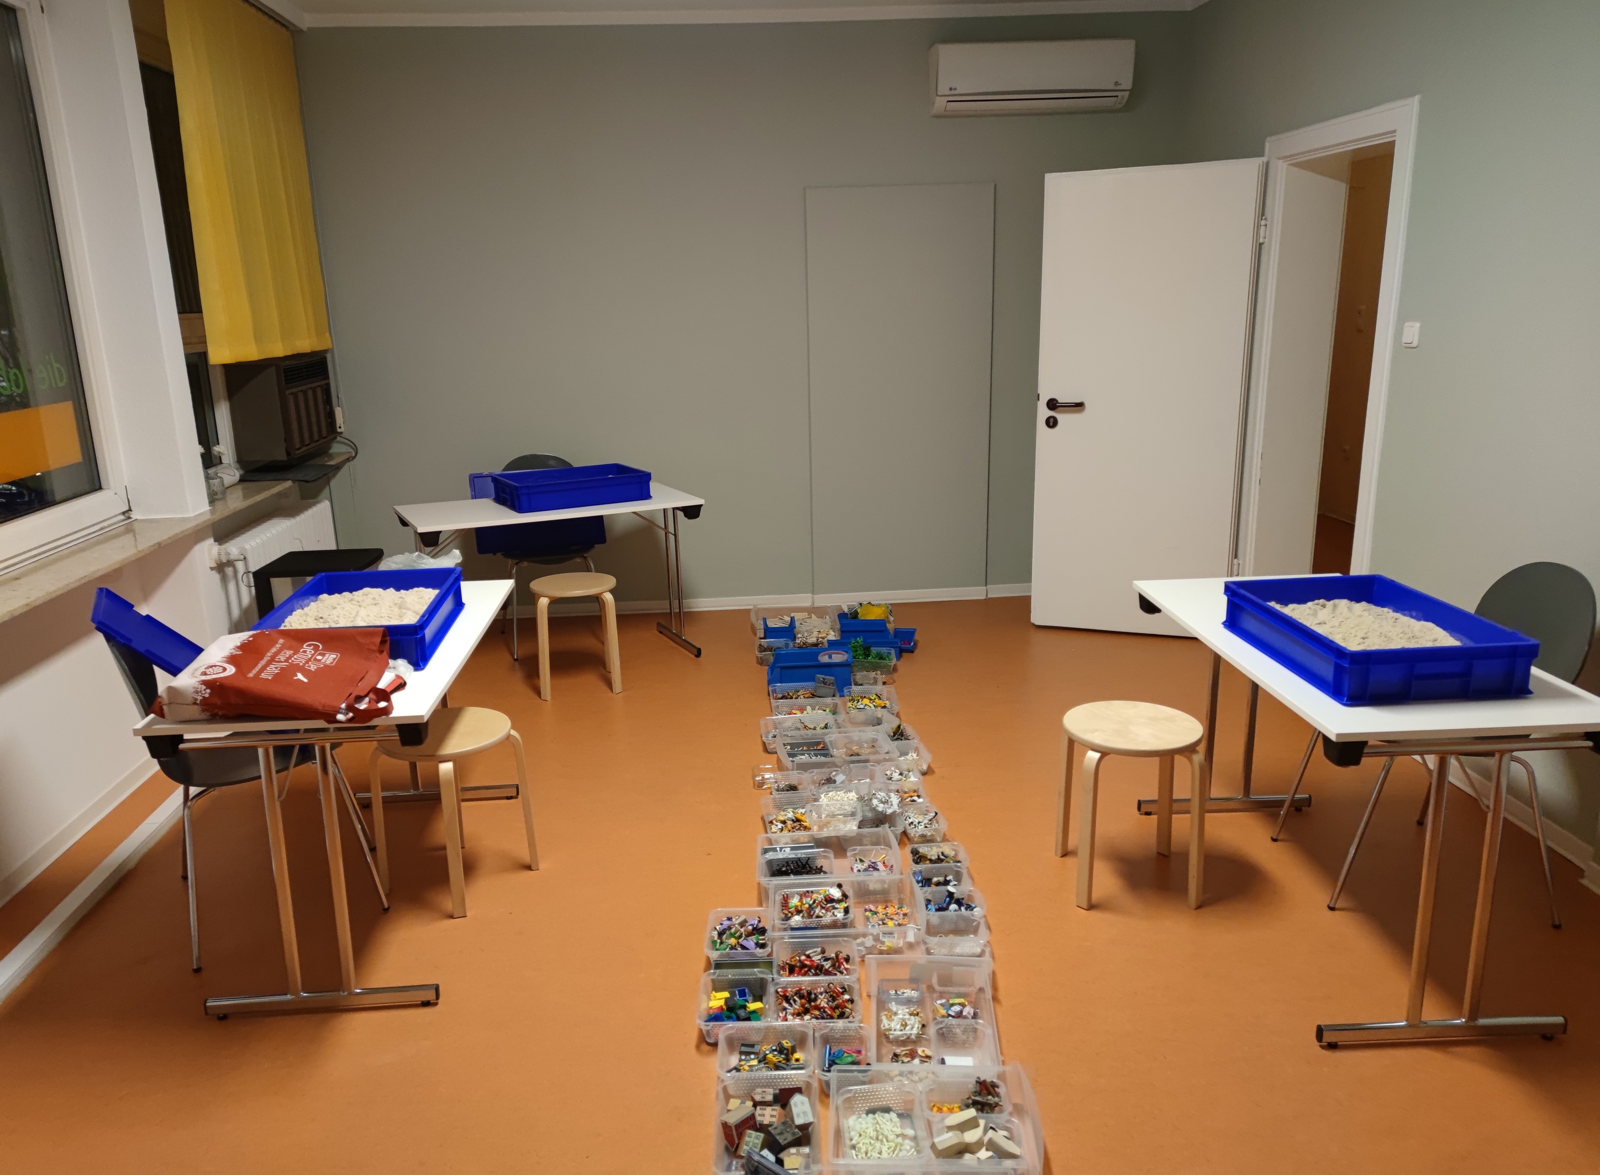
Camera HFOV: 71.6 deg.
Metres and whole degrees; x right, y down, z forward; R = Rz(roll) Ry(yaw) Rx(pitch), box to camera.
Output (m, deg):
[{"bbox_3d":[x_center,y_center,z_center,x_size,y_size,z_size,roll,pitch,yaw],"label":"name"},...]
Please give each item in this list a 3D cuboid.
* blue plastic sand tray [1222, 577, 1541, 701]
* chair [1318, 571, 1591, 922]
[{"bbox_3d":[1.302,0.103,2.562,0.400,0.118,0.600,-2,14,-2],"label":"blue plastic sand tray"},{"bbox_3d":[1.655,0.364,2.946,0.600,0.870,0.570,-1,14,1],"label":"chair"}]

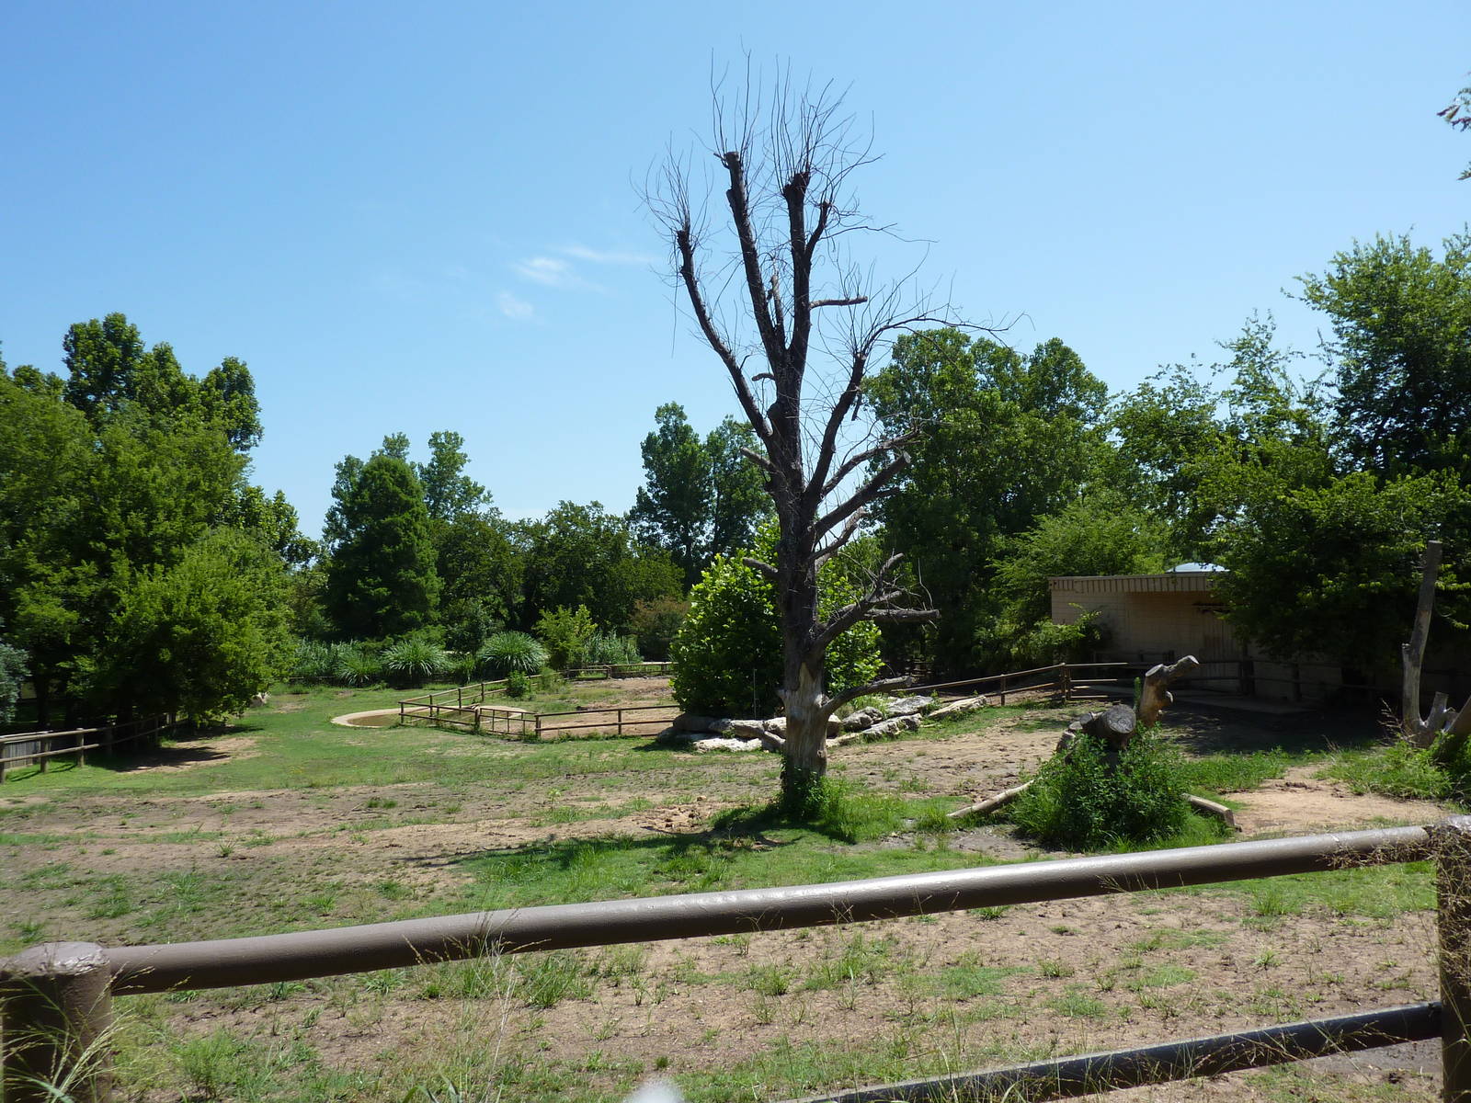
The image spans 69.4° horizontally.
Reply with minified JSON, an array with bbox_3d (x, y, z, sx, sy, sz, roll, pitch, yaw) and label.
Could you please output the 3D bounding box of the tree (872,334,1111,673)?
[{"bbox_3d":[11.287,-2.161,47.000,9.980,15.200,8.480,0,-3,0],"label":"tree"}]

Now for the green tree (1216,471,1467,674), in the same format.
[{"bbox_3d":[14.266,0.487,25.000,4.920,4.690,4.180,-1,-1,30],"label":"green tree"}]

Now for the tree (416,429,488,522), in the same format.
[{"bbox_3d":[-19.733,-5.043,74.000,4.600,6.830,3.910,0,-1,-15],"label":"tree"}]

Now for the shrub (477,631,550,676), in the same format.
[{"bbox_3d":[-12.769,5.939,61.000,3.840,2.680,3.460,0,-3,0],"label":"shrub"}]

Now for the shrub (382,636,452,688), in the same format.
[{"bbox_3d":[-17.411,5.992,58.000,3.650,2.860,3.290,0,-3,0],"label":"shrub"}]

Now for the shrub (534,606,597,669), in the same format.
[{"bbox_3d":[-9.926,5.097,62.000,3.580,3.780,3.220,0,-3,0],"label":"shrub"}]

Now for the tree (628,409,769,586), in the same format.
[{"bbox_3d":[-2.488,-3.396,73.000,9.240,12.920,7.390,0,-1,-2],"label":"tree"}]

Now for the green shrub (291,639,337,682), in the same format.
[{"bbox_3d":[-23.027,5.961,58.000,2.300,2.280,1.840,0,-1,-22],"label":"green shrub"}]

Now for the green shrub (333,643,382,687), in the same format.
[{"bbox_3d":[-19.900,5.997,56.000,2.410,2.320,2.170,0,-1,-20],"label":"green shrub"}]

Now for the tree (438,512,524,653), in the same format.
[{"bbox_3d":[-15.922,1.963,66.000,4.860,8.820,4.380,0,-1,-14],"label":"tree"}]

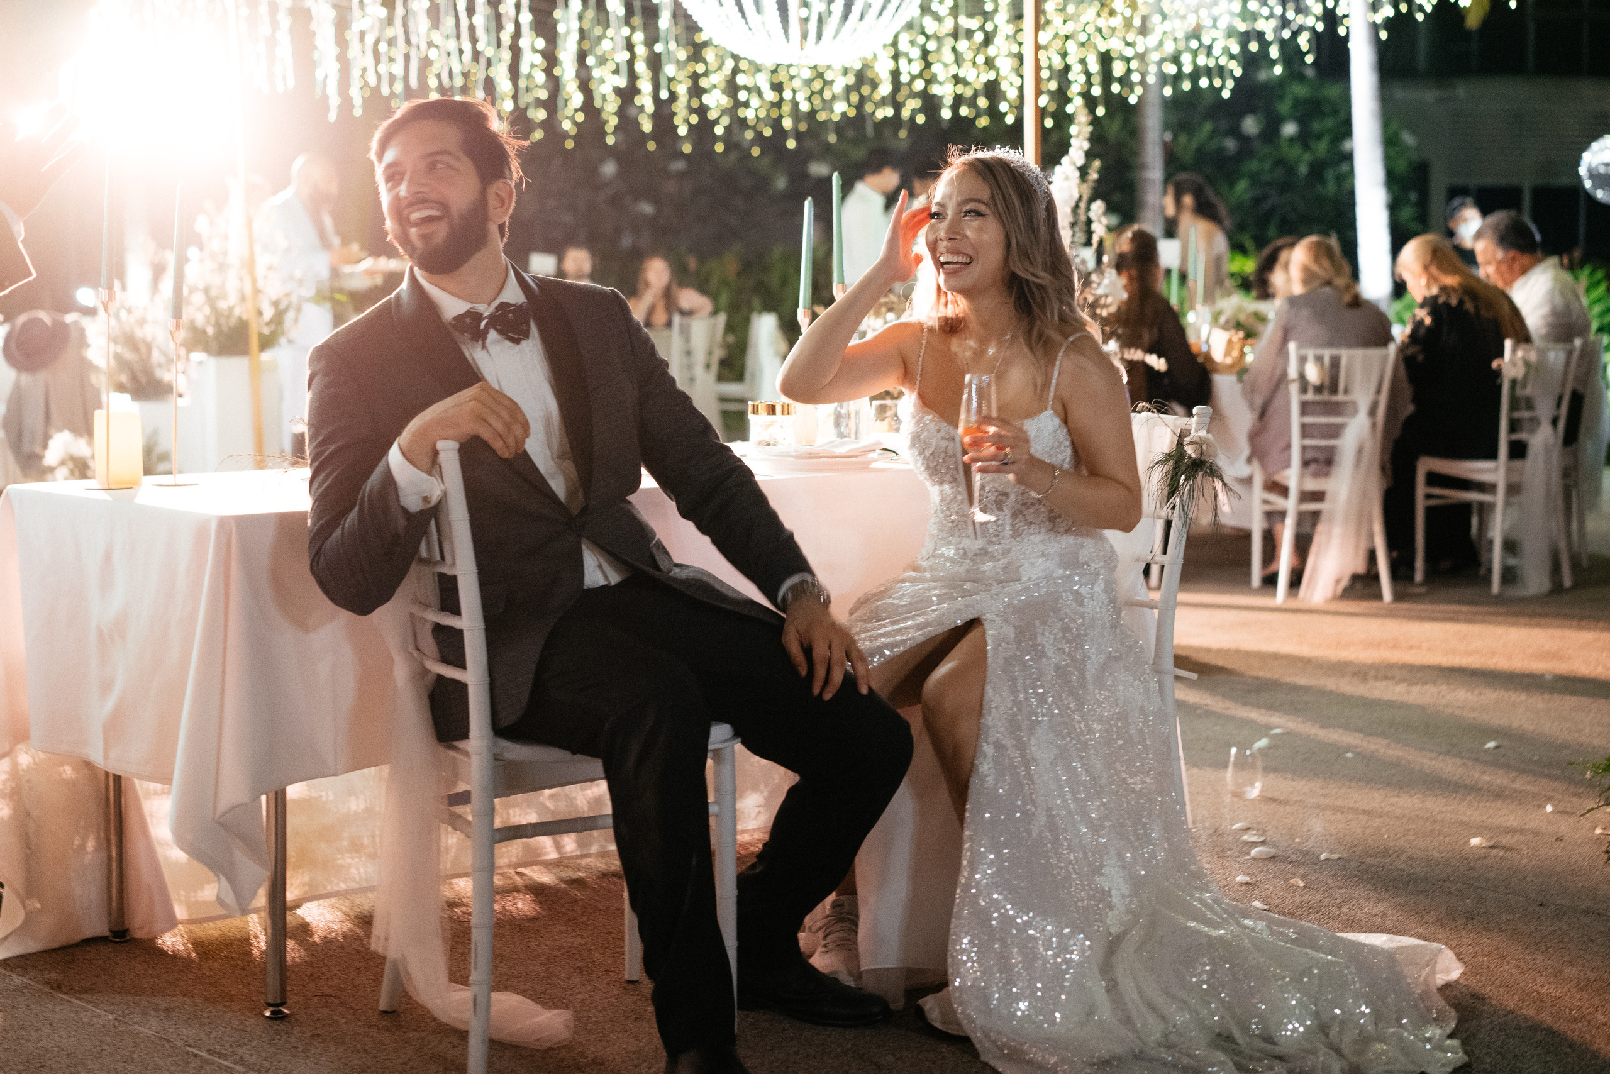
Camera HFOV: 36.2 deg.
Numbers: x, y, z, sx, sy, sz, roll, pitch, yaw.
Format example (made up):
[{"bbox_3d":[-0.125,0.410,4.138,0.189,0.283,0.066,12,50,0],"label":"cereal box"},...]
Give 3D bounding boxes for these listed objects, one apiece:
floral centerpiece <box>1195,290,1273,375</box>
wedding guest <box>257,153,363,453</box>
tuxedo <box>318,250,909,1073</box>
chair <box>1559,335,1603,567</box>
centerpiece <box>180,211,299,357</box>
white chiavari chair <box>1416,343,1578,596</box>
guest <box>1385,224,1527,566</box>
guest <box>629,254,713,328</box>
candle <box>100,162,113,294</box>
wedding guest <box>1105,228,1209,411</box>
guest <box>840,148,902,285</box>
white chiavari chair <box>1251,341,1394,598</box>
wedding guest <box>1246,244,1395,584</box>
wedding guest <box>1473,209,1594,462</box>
[{"bbox_3d":[1.830,-0.859,10.387,0.360,0.345,0.360,0,6,0],"label":"floral centerpiece"},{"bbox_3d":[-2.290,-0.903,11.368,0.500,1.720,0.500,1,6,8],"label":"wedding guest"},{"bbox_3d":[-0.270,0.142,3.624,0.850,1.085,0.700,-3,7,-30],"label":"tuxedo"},{"bbox_3d":[2.922,-0.357,9.798,0.440,0.905,0.415,2,6,17],"label":"chair"},{"bbox_3d":[-2.057,-0.922,8.953,0.435,0.530,0.435,0,6,0],"label":"centerpiece"},{"bbox_3d":[2.592,-0.279,9.232,0.420,0.920,0.476,-3,7,-30],"label":"white chiavari chair"},{"bbox_3d":[2.520,-0.490,9.380,0.520,1.310,0.720,-5,8,-38],"label":"guest"},{"bbox_3d":[-0.941,-1.319,17.156,0.560,1.270,0.650,-1,6,-7],"label":"guest"},{"bbox_3d":[-1.163,-0.519,4.110,0.021,0.223,0.021,3,6,0],"label":"candle"},{"bbox_3d":[1.300,-0.524,9.467,0.500,1.360,0.780,2,6,22],"label":"wedding guest"},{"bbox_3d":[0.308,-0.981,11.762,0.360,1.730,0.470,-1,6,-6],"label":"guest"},{"bbox_3d":[1.838,-0.246,8.742,0.415,0.905,0.440,-1,6,-5],"label":"white chiavari chair"},{"bbox_3d":[1.855,-0.452,8.889,0.530,1.280,0.720,-1,6,-12],"label":"wedding guest"},{"bbox_3d":[2.890,-0.611,10.011,0.820,1.420,0.540,3,7,27],"label":"wedding guest"}]

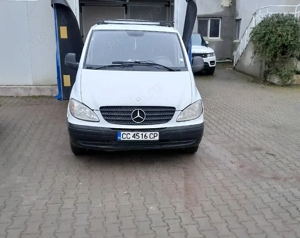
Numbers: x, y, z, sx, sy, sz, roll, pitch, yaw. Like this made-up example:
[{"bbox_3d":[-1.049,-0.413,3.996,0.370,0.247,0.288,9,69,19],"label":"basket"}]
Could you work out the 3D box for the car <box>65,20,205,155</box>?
[{"bbox_3d":[-0.313,-0.834,5.943,2.020,1.950,4.900,0,15,-5],"label":"car"}]

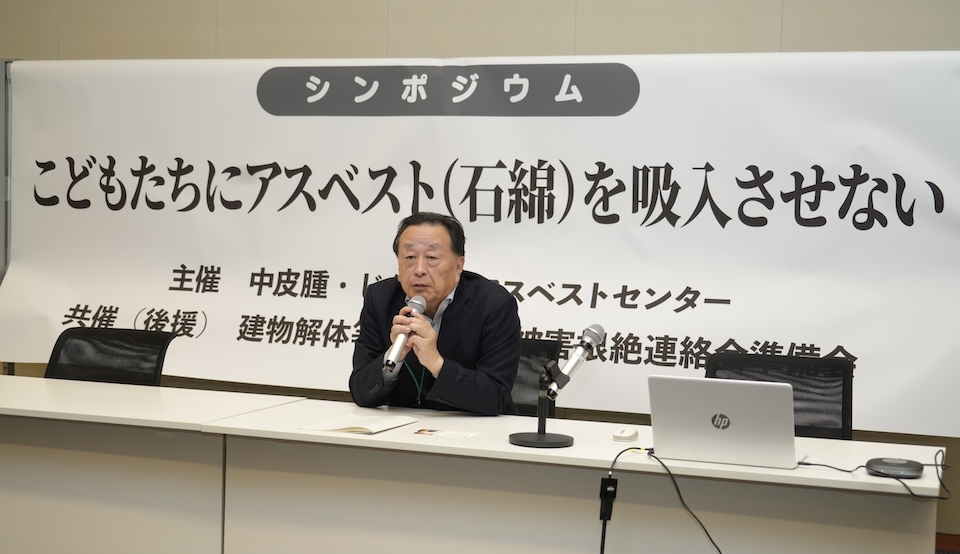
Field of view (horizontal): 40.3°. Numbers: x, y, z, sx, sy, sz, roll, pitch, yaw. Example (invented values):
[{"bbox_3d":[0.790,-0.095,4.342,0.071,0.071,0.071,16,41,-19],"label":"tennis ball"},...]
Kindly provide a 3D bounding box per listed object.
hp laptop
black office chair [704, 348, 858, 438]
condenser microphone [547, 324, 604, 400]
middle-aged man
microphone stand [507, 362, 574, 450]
[{"bbox_3d":[0.578,0.322,3.013,0.320,0.205,0.305,2,2,21],"label":"hp laptop"},{"bbox_3d":[0.806,0.675,3.768,0.530,0.860,0.570,2,2,21],"label":"black office chair"},{"bbox_3d":[0.242,0.214,3.297,0.050,0.240,0.050,4,-40,52],"label":"condenser microphone"},{"bbox_3d":[-0.077,0.438,3.946,0.500,1.270,0.660,2,2,21],"label":"middle-aged man"},{"bbox_3d":[0.156,0.306,3.238,0.162,0.205,0.162,1,2,0],"label":"microphone stand"}]

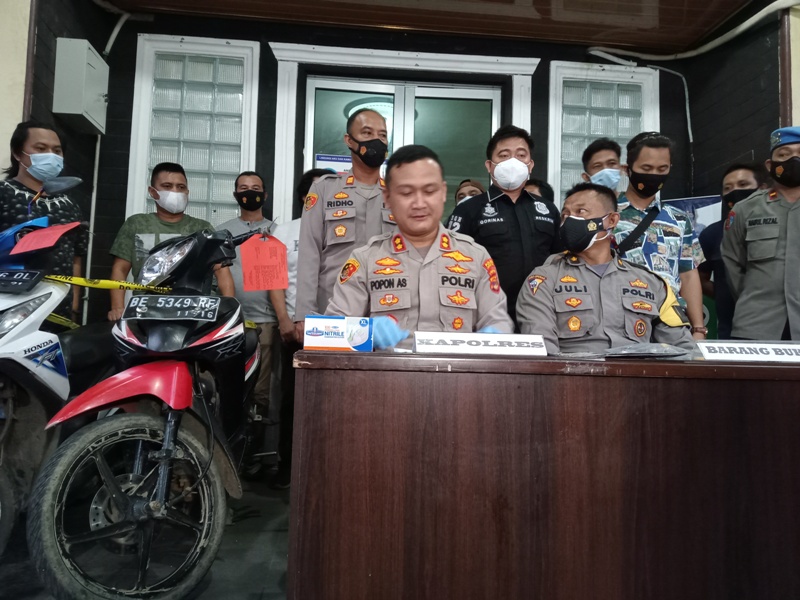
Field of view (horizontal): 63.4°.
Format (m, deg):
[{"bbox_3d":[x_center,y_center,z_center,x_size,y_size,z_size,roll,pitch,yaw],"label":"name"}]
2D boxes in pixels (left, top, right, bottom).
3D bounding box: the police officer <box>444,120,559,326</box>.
[{"bbox_3d":[0.408,0.135,2.509,0.510,1.660,0.330,2,-4,-10],"label":"police officer"}]

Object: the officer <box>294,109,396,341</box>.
[{"bbox_3d":[-0.174,0.085,2.606,0.530,1.747,0.330,2,-4,-14],"label":"officer"}]

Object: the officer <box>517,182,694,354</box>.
[{"bbox_3d":[0.643,0.271,1.922,0.580,1.311,0.700,1,-4,8],"label":"officer"}]

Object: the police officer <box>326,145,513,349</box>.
[{"bbox_3d":[0.048,0.226,1.820,0.560,1.361,0.680,1,-4,-3],"label":"police officer"}]

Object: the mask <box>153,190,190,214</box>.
[{"bbox_3d":[-1.059,-0.452,3.000,0.155,0.120,0.090,4,-5,-34],"label":"mask"}]

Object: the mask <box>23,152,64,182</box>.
[{"bbox_3d":[-1.402,-0.524,2.560,0.090,0.125,0.155,-2,-5,36],"label":"mask"}]

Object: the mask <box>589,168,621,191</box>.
[{"bbox_3d":[0.901,-0.526,2.850,0.150,0.120,0.085,1,-4,4],"label":"mask"}]

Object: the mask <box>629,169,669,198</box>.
[{"bbox_3d":[0.952,-0.441,2.470,0.150,0.125,0.090,1,11,4],"label":"mask"}]

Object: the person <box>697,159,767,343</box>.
[{"bbox_3d":[1.521,0.200,2.840,0.500,1.628,0.320,0,-4,14],"label":"person"}]

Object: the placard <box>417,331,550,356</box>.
[{"bbox_3d":[0.187,0.103,1.500,0.305,0.050,0.050,1,-4,0],"label":"placard"}]

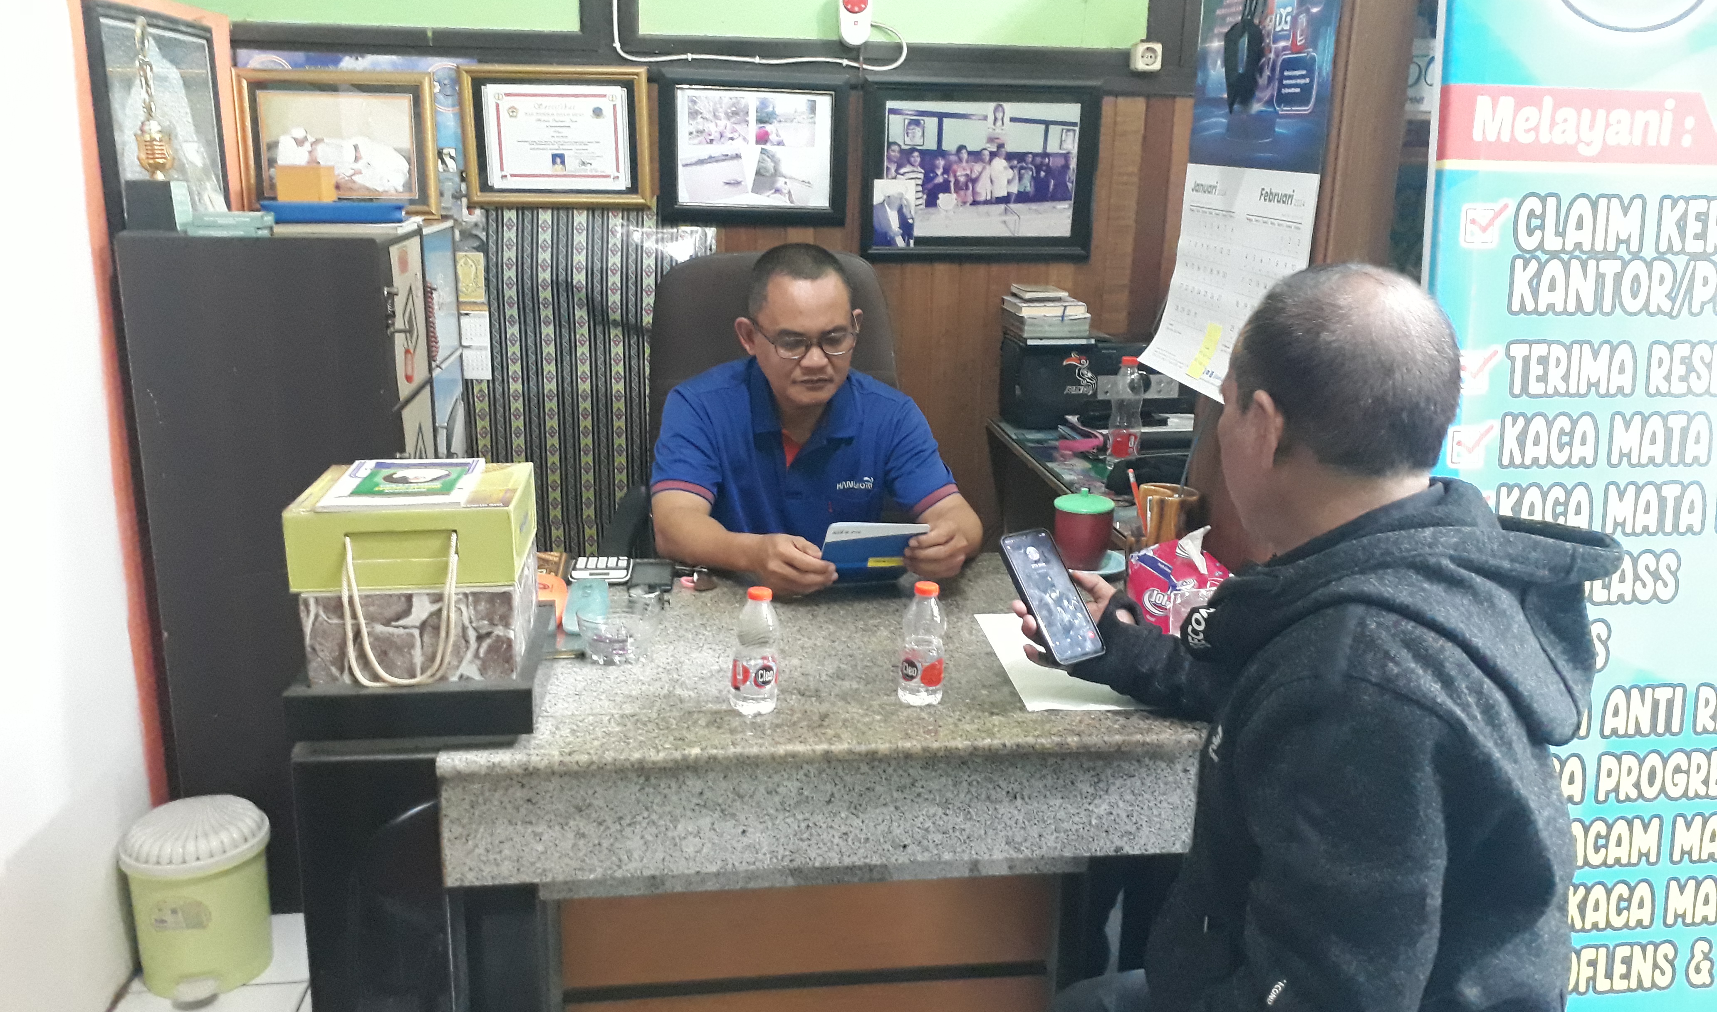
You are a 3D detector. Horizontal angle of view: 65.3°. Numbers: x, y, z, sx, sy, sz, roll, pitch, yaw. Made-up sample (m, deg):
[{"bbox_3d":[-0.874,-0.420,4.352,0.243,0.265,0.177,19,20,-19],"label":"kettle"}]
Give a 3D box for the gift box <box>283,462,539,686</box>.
[{"bbox_3d":[-0.504,0.073,1.551,0.235,0.195,0.227,-1,15,-8],"label":"gift box"}]

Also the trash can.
[{"bbox_3d":[-1.124,0.663,2.293,0.232,0.286,0.250,-3,15,-16],"label":"trash can"}]

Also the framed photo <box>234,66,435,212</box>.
[{"bbox_3d":[-1.108,-0.770,2.859,0.403,0.304,0.025,-1,17,-7],"label":"framed photo"}]

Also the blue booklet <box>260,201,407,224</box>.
[{"bbox_3d":[-0.927,-0.539,2.440,0.240,0.034,0.250,-1,15,-8],"label":"blue booklet"}]

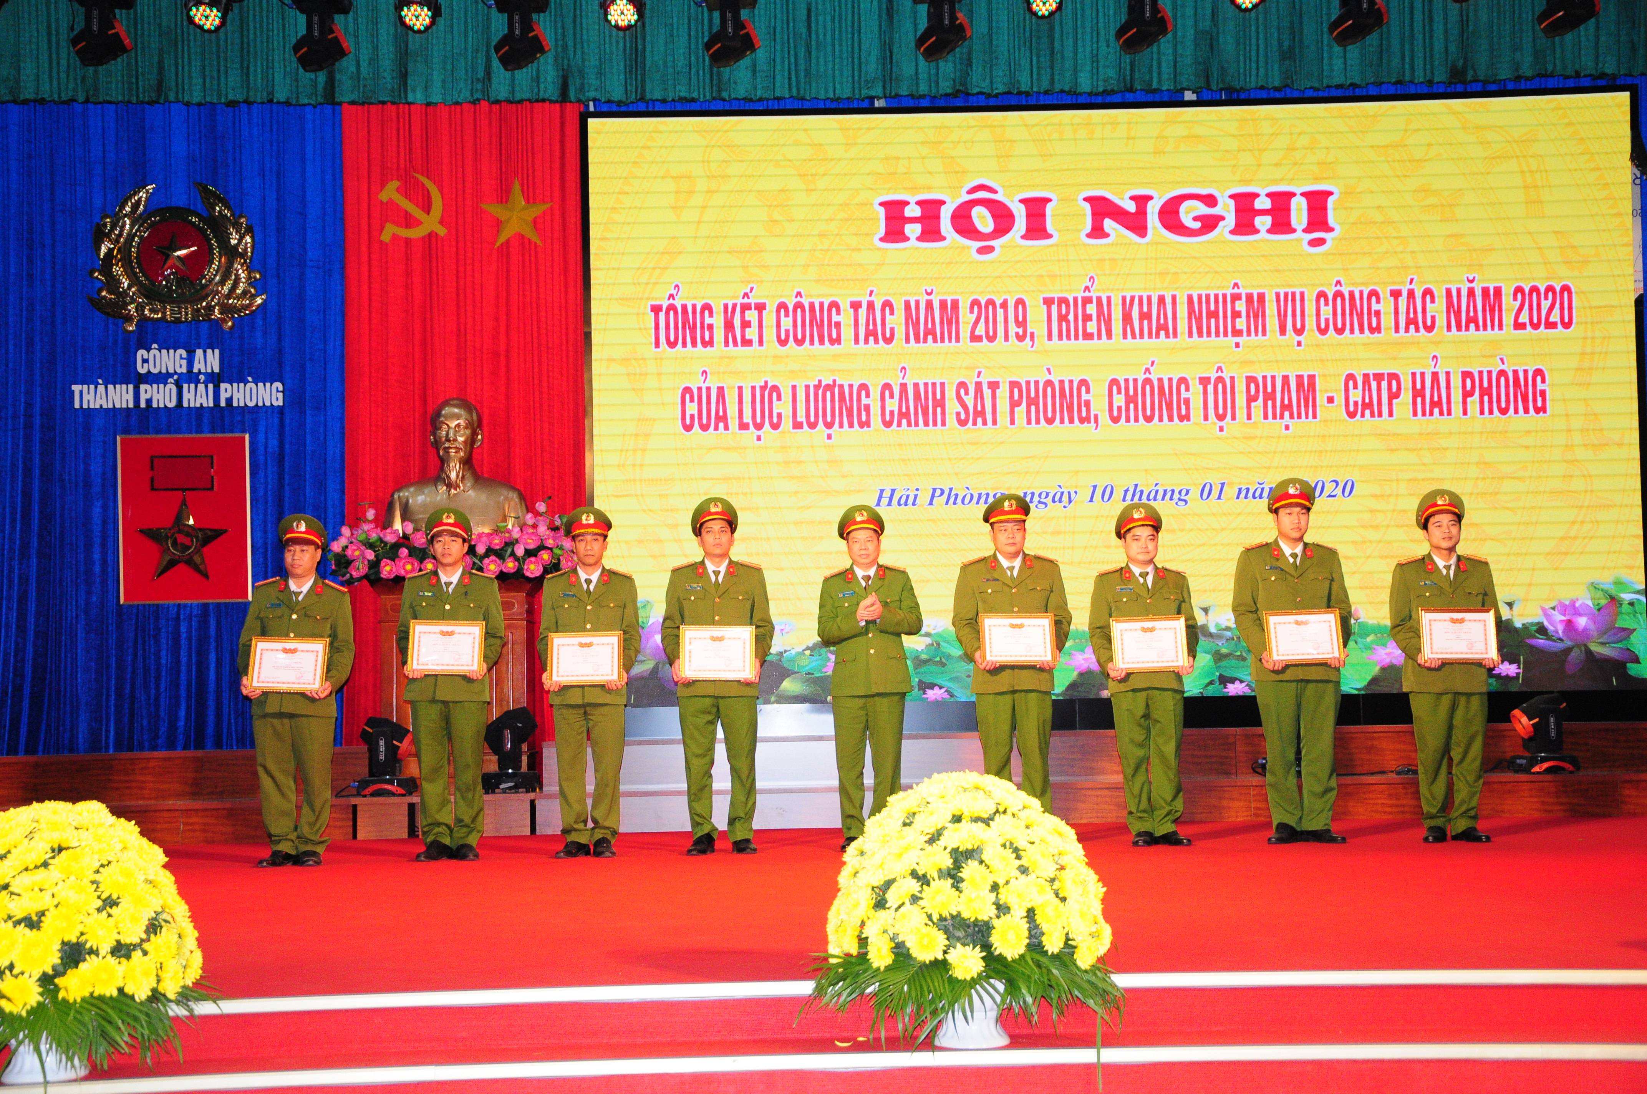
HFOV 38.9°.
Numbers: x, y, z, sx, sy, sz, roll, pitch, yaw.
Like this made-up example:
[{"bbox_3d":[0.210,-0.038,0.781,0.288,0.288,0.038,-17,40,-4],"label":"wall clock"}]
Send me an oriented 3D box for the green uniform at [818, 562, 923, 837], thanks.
[{"bbox_3d":[0.238,0.768,11.800,0.504,1.377,0.380,-1,0,2],"label":"green uniform"}]

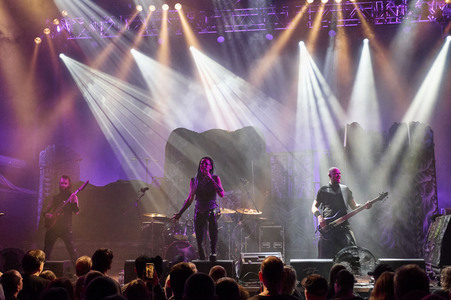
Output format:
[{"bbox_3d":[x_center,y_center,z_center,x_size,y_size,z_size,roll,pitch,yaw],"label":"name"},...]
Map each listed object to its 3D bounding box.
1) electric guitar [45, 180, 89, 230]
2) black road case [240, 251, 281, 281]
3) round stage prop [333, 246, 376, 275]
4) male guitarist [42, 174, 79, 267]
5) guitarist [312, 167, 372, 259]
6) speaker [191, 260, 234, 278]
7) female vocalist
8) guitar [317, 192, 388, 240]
[{"bbox_3d":[-2.508,0.857,7.550,0.330,1.020,0.100,42,2,-7],"label":"electric guitar"},{"bbox_3d":[0.500,1.672,6.800,0.620,0.400,0.420,0,-9,0],"label":"black road case"},{"bbox_3d":[1.783,1.549,6.550,0.570,0.460,0.280,0,-9,0],"label":"round stage prop"},{"bbox_3d":[-2.655,1.238,7.700,0.580,1.670,0.460,2,-9,-11],"label":"male guitarist"},{"bbox_3d":[1.716,1.104,7.100,0.750,1.720,0.520,3,-9,-16],"label":"guitarist"},{"bbox_3d":[-0.170,1.738,6.750,0.580,0.350,0.450,0,-9,0],"label":"speaker"},{"bbox_3d":[-0.426,0.914,7.500,0.800,1.640,0.450,1,-9,-6],"label":"female vocalist"},{"bbox_3d":[1.857,0.943,6.900,1.200,0.340,0.100,-31,-2,2],"label":"guitar"}]

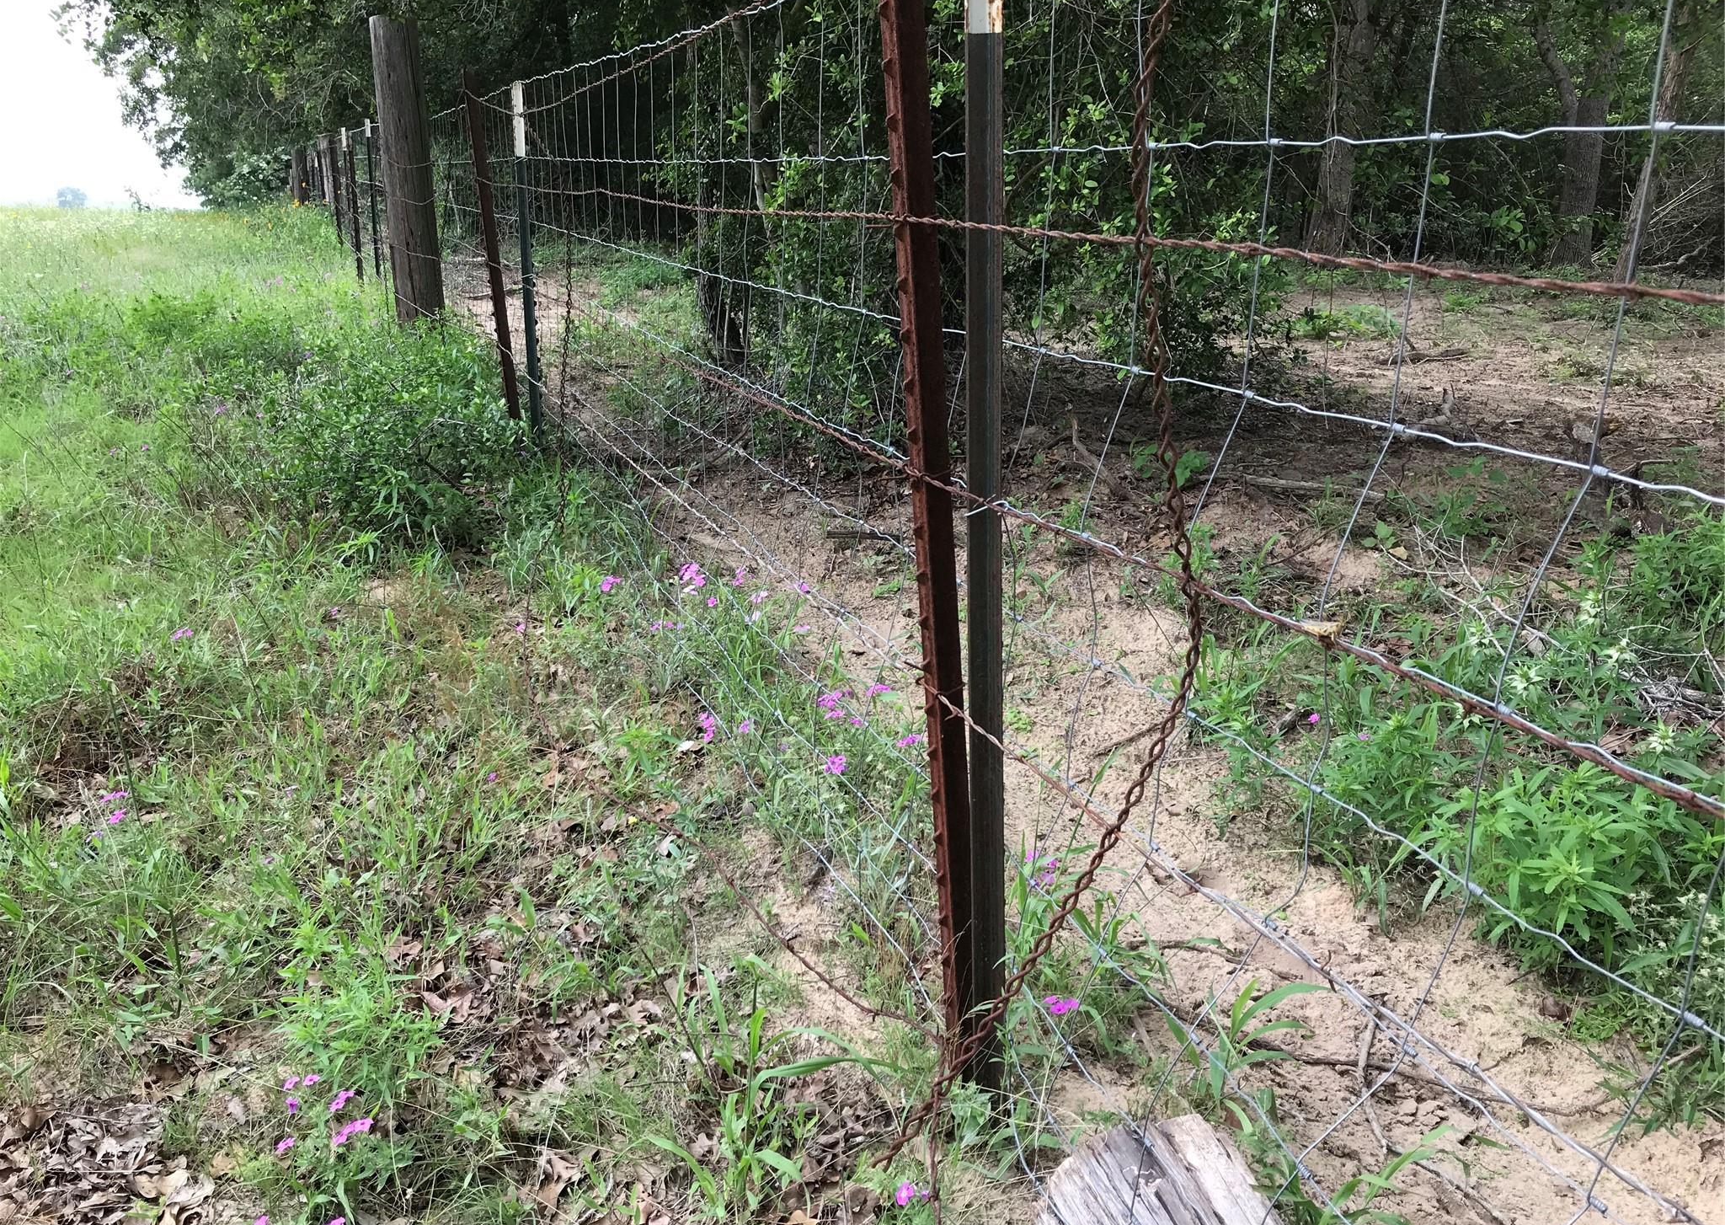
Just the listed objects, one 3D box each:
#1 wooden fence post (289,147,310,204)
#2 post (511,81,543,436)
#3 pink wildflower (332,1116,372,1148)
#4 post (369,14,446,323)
[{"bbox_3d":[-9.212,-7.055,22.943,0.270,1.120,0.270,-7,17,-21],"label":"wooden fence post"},{"bbox_3d":[-1.001,-0.969,4.186,0.040,1.170,0.040,-6,17,-22],"label":"post"},{"bbox_3d":[-0.526,0.535,1.436,0.042,0.028,0.040,0,16,0],"label":"pink wildflower"},{"bbox_3d":[-2.206,-2.070,6.813,0.250,1.560,0.250,-7,17,-21],"label":"post"}]

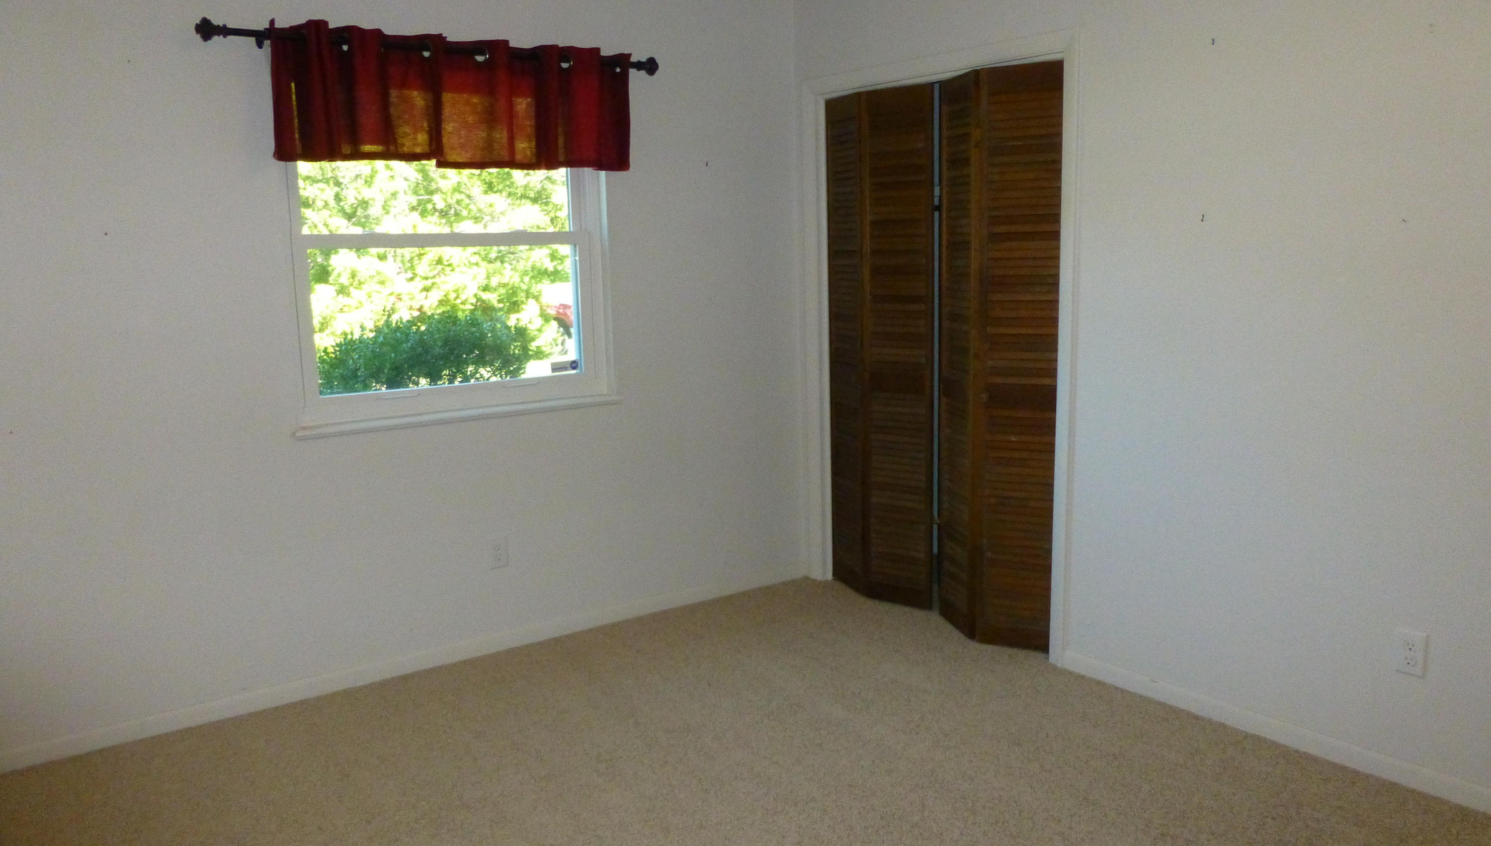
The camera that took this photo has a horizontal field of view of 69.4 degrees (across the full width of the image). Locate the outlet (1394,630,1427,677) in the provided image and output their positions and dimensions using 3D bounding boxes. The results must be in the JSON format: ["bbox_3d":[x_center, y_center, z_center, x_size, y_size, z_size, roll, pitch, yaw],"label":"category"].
[{"bbox_3d":[1.718,0.594,2.779,0.010,0.115,0.070,-8,12,-36],"label":"outlet"}]

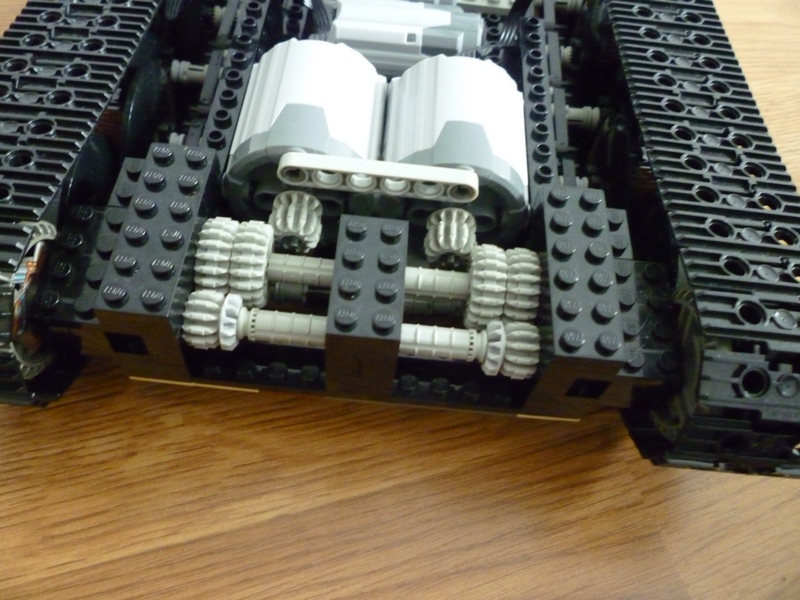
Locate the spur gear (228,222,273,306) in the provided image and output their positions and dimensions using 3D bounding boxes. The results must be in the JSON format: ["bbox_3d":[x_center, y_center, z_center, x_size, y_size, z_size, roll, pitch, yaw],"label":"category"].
[{"bbox_3d":[-0.035,-0.009,0.163,0.008,0.021,0.021,6,58,-2],"label":"spur gear"}]

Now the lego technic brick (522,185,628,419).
[{"bbox_3d":[0.041,0.000,0.165,0.016,0.030,0.048,5,58,-2],"label":"lego technic brick"}]

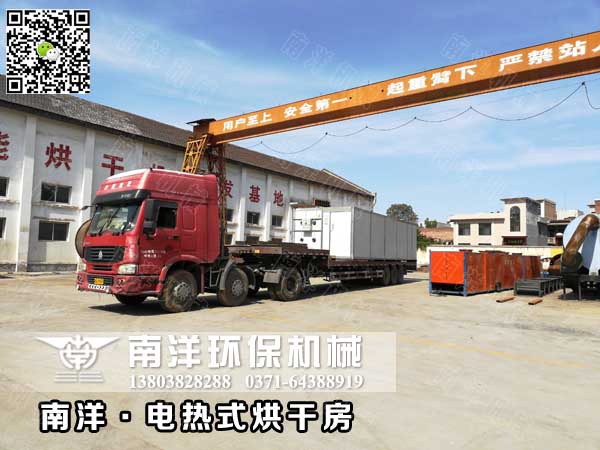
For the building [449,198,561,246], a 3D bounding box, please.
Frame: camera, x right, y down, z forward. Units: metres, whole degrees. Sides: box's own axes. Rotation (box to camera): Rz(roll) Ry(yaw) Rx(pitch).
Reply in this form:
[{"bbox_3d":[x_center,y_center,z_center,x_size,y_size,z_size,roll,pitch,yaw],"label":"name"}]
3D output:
[{"bbox_3d":[34.123,1.898,76.701,13.000,10.900,13.000,-3,-6,38],"label":"building"}]

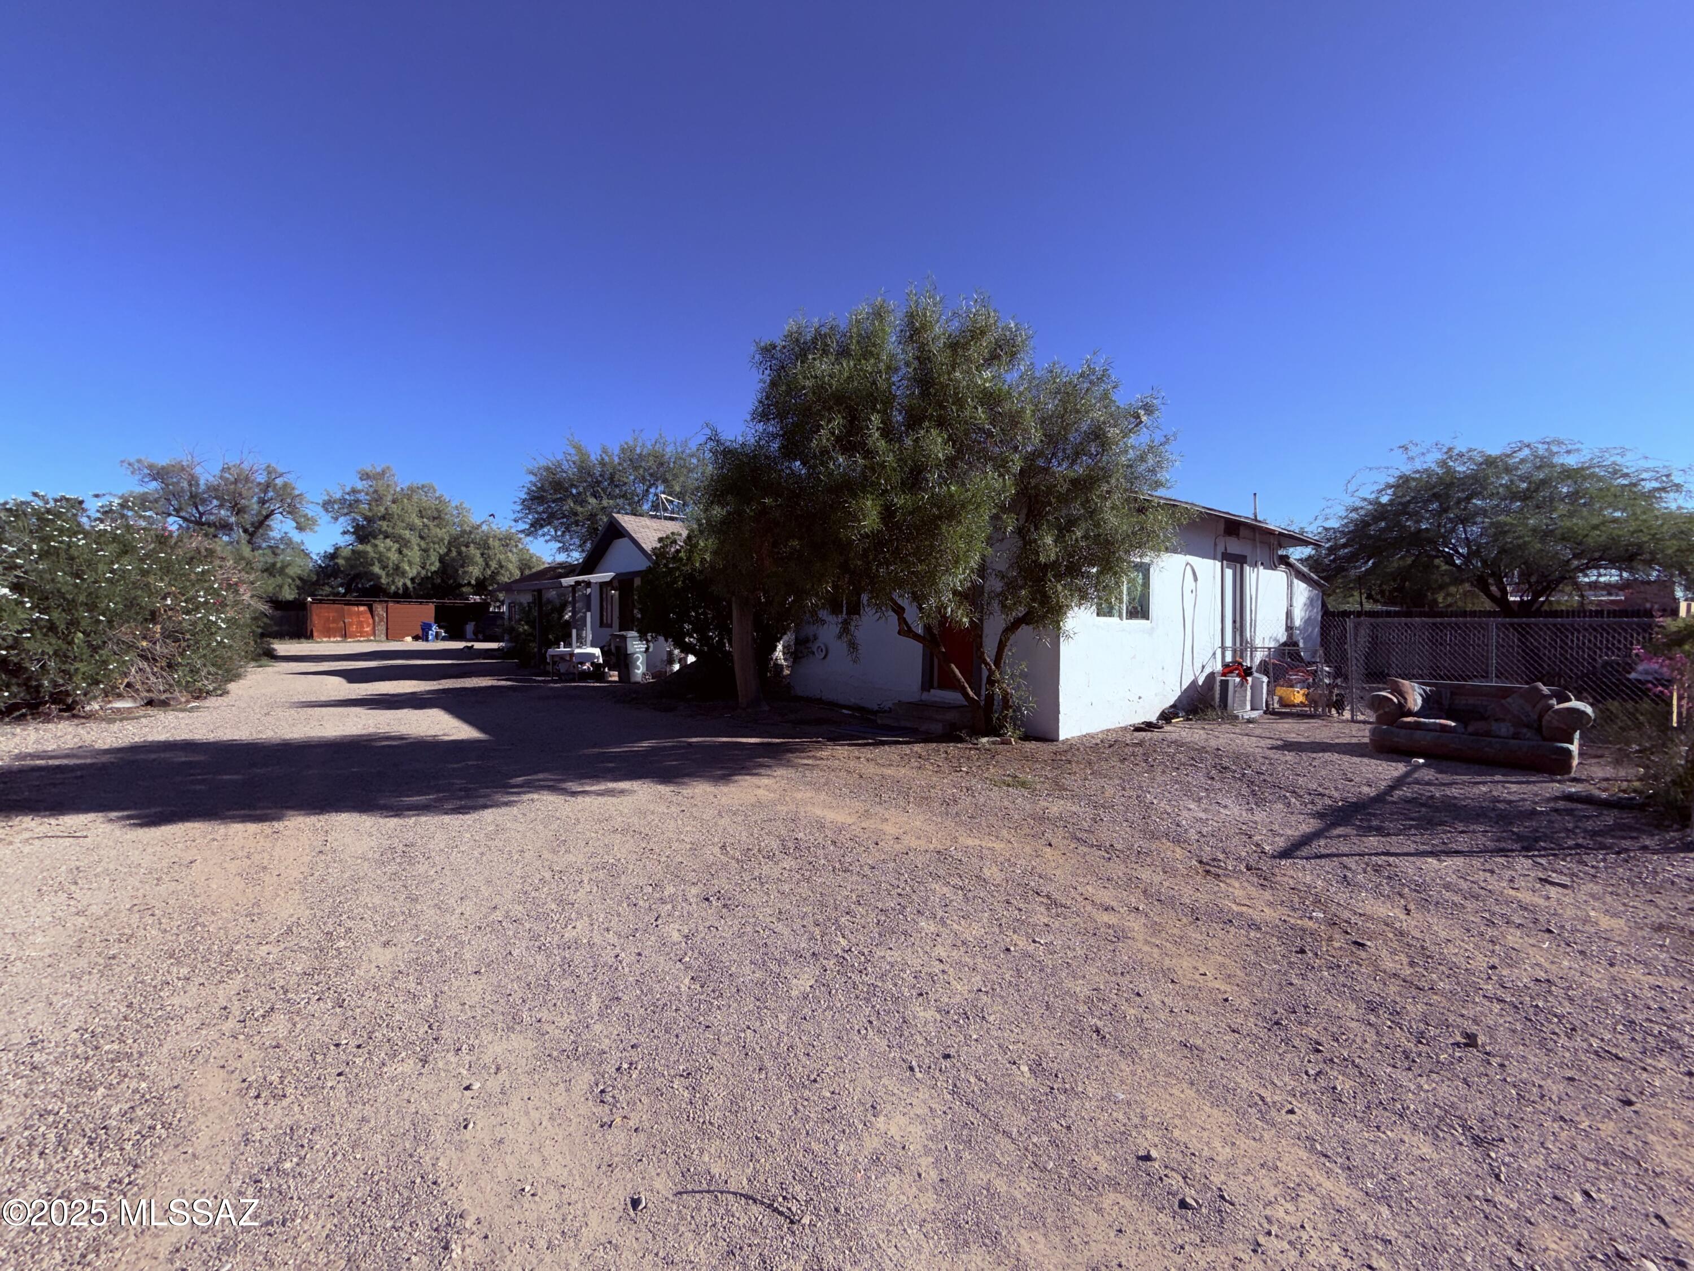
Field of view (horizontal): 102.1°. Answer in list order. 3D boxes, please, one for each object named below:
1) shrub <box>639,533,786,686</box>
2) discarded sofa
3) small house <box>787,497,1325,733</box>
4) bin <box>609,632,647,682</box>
[{"bbox_3d":[-2.850,-0.473,14.459,3.000,3.150,2.700,0,2,-12],"label":"shrub"},{"bbox_3d":[6.600,0.897,7.190,0.900,0.790,1.670,-1,2,-43],"label":"discarded sofa"},{"bbox_3d":[4.491,-0.519,13.351,10.200,3.300,6.100,-1,2,-41],"label":"small house"},{"bbox_3d":[-4.920,0.511,15.485,0.650,1.130,0.780,1,2,37],"label":"bin"}]

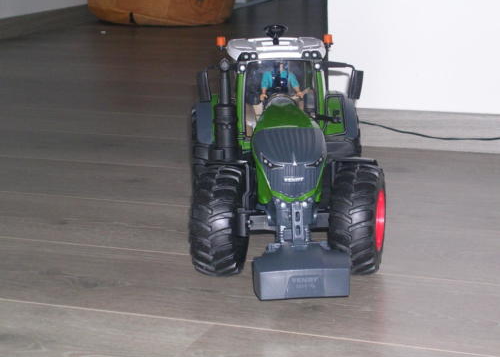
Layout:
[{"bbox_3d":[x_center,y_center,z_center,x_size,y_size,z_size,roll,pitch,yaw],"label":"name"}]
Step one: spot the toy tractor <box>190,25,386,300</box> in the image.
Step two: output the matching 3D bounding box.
[{"bbox_3d":[0.033,-0.035,1.260,0.196,0.226,0.420,-2,13,-3],"label":"toy tractor"}]

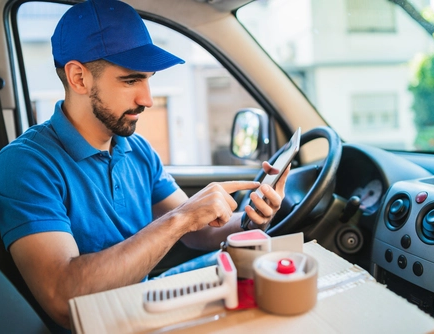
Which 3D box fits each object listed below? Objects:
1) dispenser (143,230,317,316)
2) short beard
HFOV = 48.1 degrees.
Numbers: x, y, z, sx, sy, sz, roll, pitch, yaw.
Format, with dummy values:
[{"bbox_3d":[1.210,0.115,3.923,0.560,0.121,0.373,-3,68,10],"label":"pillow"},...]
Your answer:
[{"bbox_3d":[0.018,0.152,0.700,0.243,0.066,0.145,-5,17,0],"label":"dispenser"},{"bbox_3d":[-0.187,-0.116,0.985,0.095,0.095,0.140,16,13,27],"label":"short beard"}]

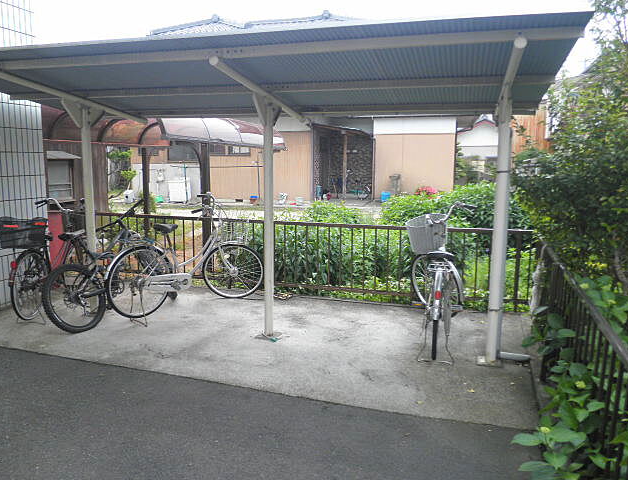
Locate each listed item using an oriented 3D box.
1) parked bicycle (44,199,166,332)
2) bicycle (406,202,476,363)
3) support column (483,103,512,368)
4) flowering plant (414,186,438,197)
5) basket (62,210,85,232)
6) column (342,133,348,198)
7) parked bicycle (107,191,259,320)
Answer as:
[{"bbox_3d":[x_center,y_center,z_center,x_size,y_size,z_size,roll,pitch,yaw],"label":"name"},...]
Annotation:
[{"bbox_3d":[-1.945,0.253,4.640,0.580,1.020,1.530,-7,4,24],"label":"parked bicycle"},{"bbox_3d":[1.044,0.298,4.068,0.640,1.120,1.760,3,8,17],"label":"bicycle"},{"bbox_3d":[1.368,-0.044,3.541,0.105,1.950,0.105,2,8,16],"label":"support column"},{"bbox_3d":[2.925,-1.209,12.500,0.650,0.500,0.600,1,8,5],"label":"flowering plant"},{"bbox_3d":[-2.631,-0.206,5.360,0.330,0.250,0.260,1,8,0],"label":"basket"},{"bbox_3d":[1.101,-2.604,16.800,0.130,2.300,0.130,1,8,4],"label":"column"},{"bbox_3d":[-1.230,0.158,4.854,0.600,1.130,1.760,8,11,44],"label":"parked bicycle"}]

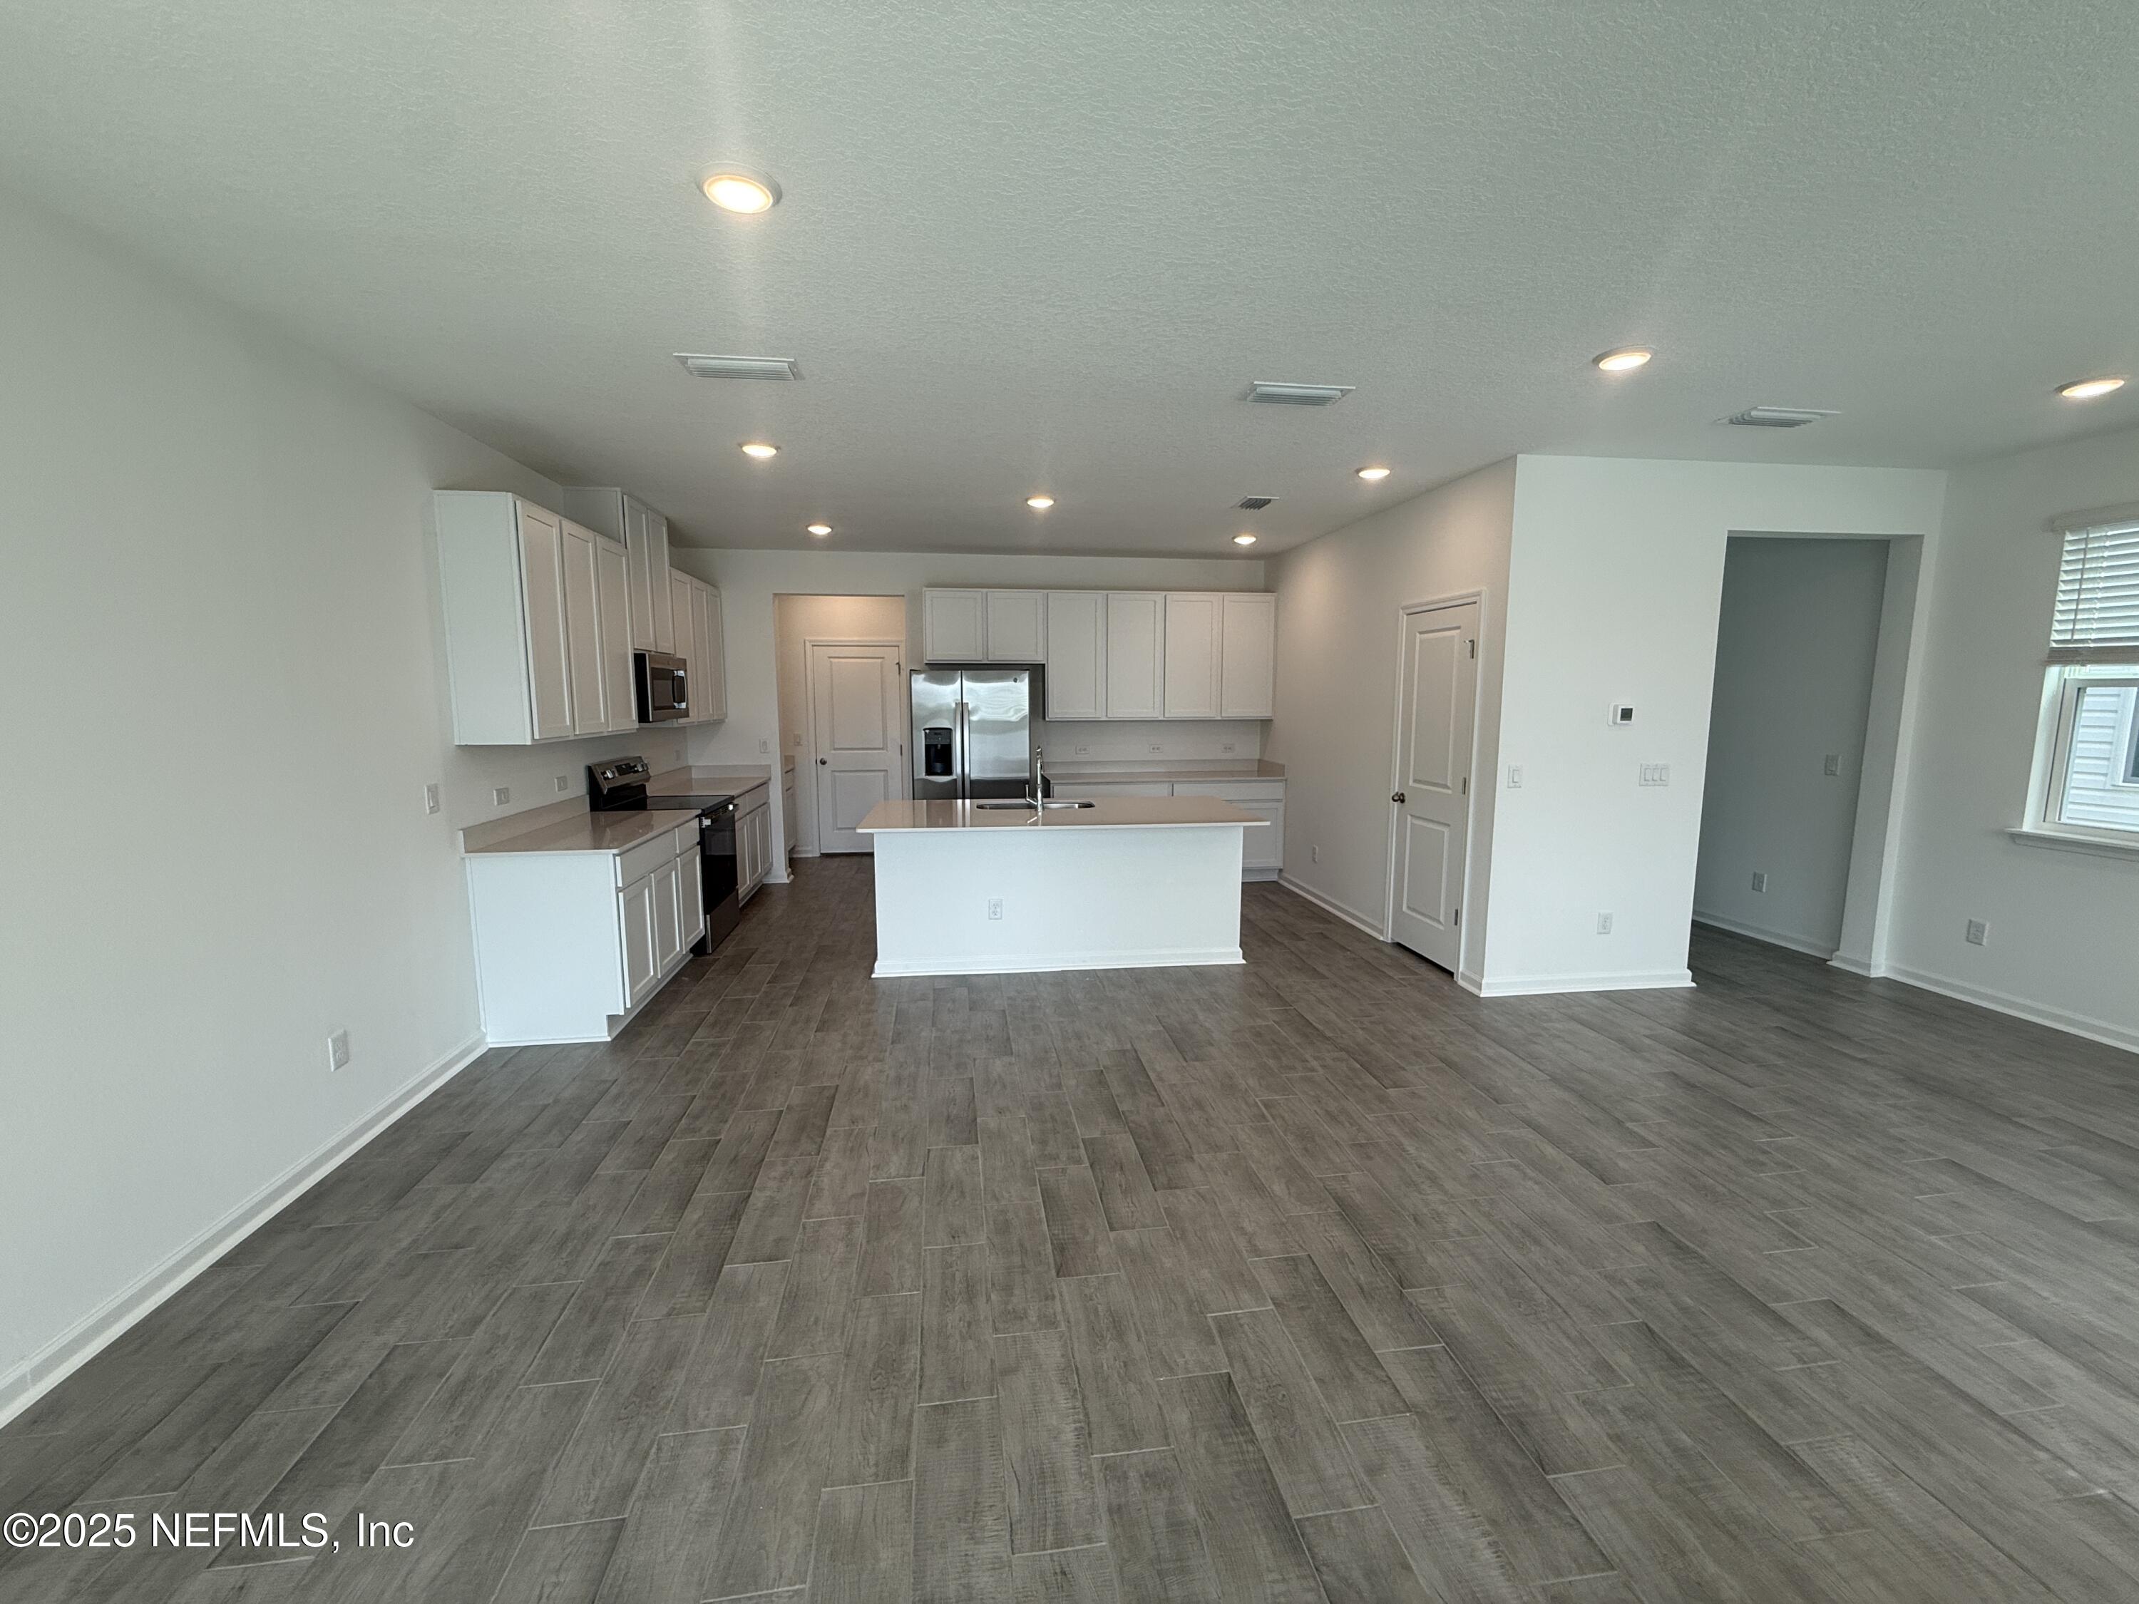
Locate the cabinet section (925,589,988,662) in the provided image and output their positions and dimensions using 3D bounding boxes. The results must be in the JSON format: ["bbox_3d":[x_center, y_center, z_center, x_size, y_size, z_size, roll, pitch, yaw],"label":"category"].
[{"bbox_3d":[-0.934,-1.434,7.121,0.484,0.586,0.324,-1,7,-8],"label":"cabinet section"}]

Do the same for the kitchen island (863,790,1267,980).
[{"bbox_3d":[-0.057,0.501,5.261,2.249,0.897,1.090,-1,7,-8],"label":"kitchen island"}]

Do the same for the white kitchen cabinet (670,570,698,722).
[{"bbox_3d":[-2.826,-1.060,5.991,0.326,1.068,0.403,-1,7,-8],"label":"white kitchen cabinet"}]

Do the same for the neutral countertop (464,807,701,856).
[{"bbox_3d":[-2.450,0.157,4.537,0.646,0.035,1.333,-1,7,-8],"label":"neutral countertop"}]

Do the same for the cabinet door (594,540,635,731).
[{"bbox_3d":[-2.515,-0.909,4.816,0.025,1.028,0.447,-1,7,-8],"label":"cabinet door"}]

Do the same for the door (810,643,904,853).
[{"bbox_3d":[-2.049,-0.487,8.496,0.827,2.026,0.049,-1,7,-8],"label":"door"}]

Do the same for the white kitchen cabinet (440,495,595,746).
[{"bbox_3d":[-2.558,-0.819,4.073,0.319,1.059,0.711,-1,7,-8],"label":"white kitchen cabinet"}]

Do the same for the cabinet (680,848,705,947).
[{"bbox_3d":[-2.491,0.564,4.996,0.609,0.632,0.423,-1,7,-8],"label":"cabinet"}]

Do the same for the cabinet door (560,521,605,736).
[{"bbox_3d":[-2.444,-0.854,4.354,0.025,1.020,0.401,-1,7,-8],"label":"cabinet door"}]

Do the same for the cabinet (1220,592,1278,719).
[{"bbox_3d":[1.512,-1.252,7.527,0.463,1.060,0.319,-1,7,-8],"label":"cabinet"}]

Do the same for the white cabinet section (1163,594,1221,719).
[{"bbox_3d":[1.016,-1.236,7.426,0.489,1.058,0.324,-1,7,-8],"label":"white cabinet section"}]

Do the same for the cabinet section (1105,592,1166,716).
[{"bbox_3d":[0.529,-1.227,7.357,0.495,1.058,0.324,-1,7,-8],"label":"cabinet section"}]

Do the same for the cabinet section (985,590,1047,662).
[{"bbox_3d":[-0.454,-1.443,7.189,0.485,0.586,0.324,-1,7,-8],"label":"cabinet section"}]

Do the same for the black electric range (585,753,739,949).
[{"bbox_3d":[-2.543,0.321,5.569,0.667,1.171,0.757,-1,7,-8],"label":"black electric range"}]

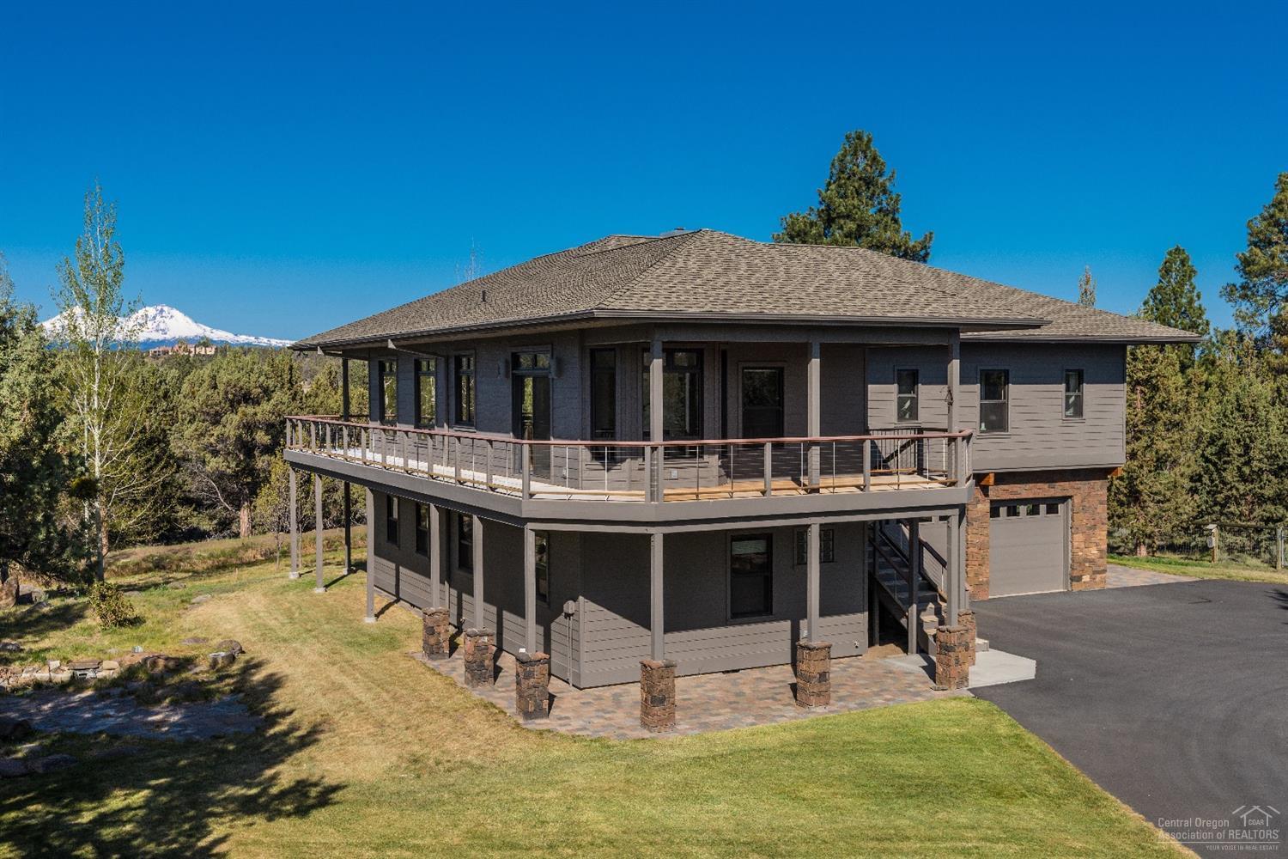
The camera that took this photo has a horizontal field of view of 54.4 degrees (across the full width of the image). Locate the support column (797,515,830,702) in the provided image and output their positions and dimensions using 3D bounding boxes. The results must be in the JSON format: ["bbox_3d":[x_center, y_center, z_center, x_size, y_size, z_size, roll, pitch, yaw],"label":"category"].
[{"bbox_3d":[2.777,3.012,20.439,0.410,3.010,0.410,-1,2,-27],"label":"support column"}]

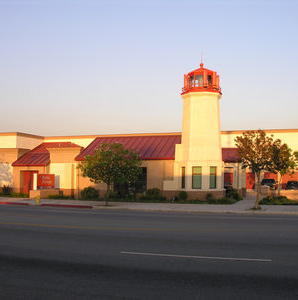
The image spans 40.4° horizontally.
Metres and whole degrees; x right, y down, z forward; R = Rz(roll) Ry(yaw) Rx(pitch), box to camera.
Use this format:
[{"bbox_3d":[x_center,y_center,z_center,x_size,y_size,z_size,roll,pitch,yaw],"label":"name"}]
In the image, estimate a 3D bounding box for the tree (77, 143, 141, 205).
[{"bbox_3d":[-2.375,1.452,24.072,3.750,3.750,3.600,0,-4,0],"label":"tree"}]

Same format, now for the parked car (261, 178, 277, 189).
[{"bbox_3d":[15.042,4.482,50.442,1.900,1.700,4.800,-1,-4,19],"label":"parked car"}]

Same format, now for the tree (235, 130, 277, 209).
[{"bbox_3d":[5.904,1.127,22.051,2.350,4.350,2.300,-1,-4,19],"label":"tree"}]

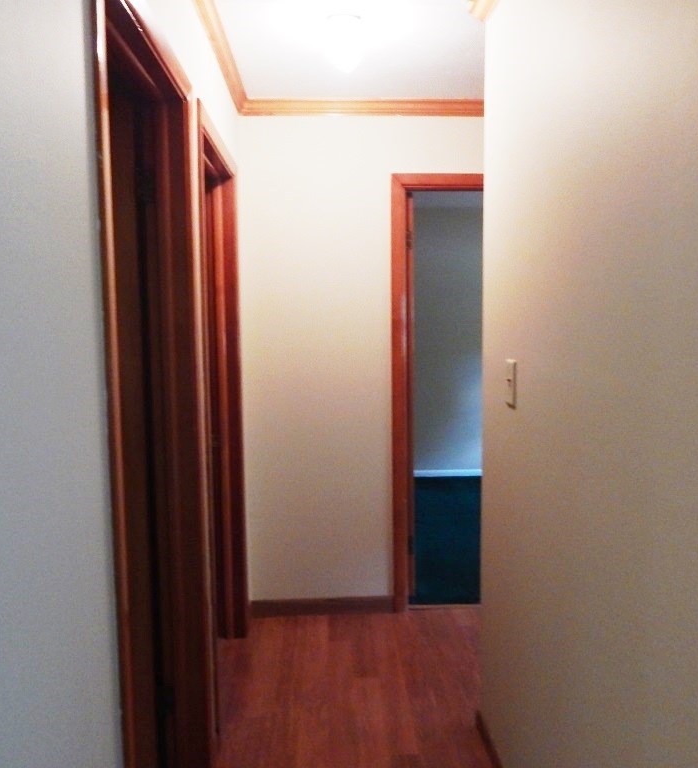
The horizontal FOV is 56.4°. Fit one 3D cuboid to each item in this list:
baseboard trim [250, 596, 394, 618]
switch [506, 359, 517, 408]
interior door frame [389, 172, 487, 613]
[{"bbox_3d":[-0.137,1.093,3.203,0.713,0.087,0.016,-1,5,-2],"label":"baseboard trim"},{"bbox_3d":[0.455,-0.004,1.831,0.014,0.121,0.075,-1,5,-2],"label":"switch"},{"bbox_3d":[0.653,0.064,3.203,0.900,2.116,0.140,-1,5,-2],"label":"interior door frame"}]

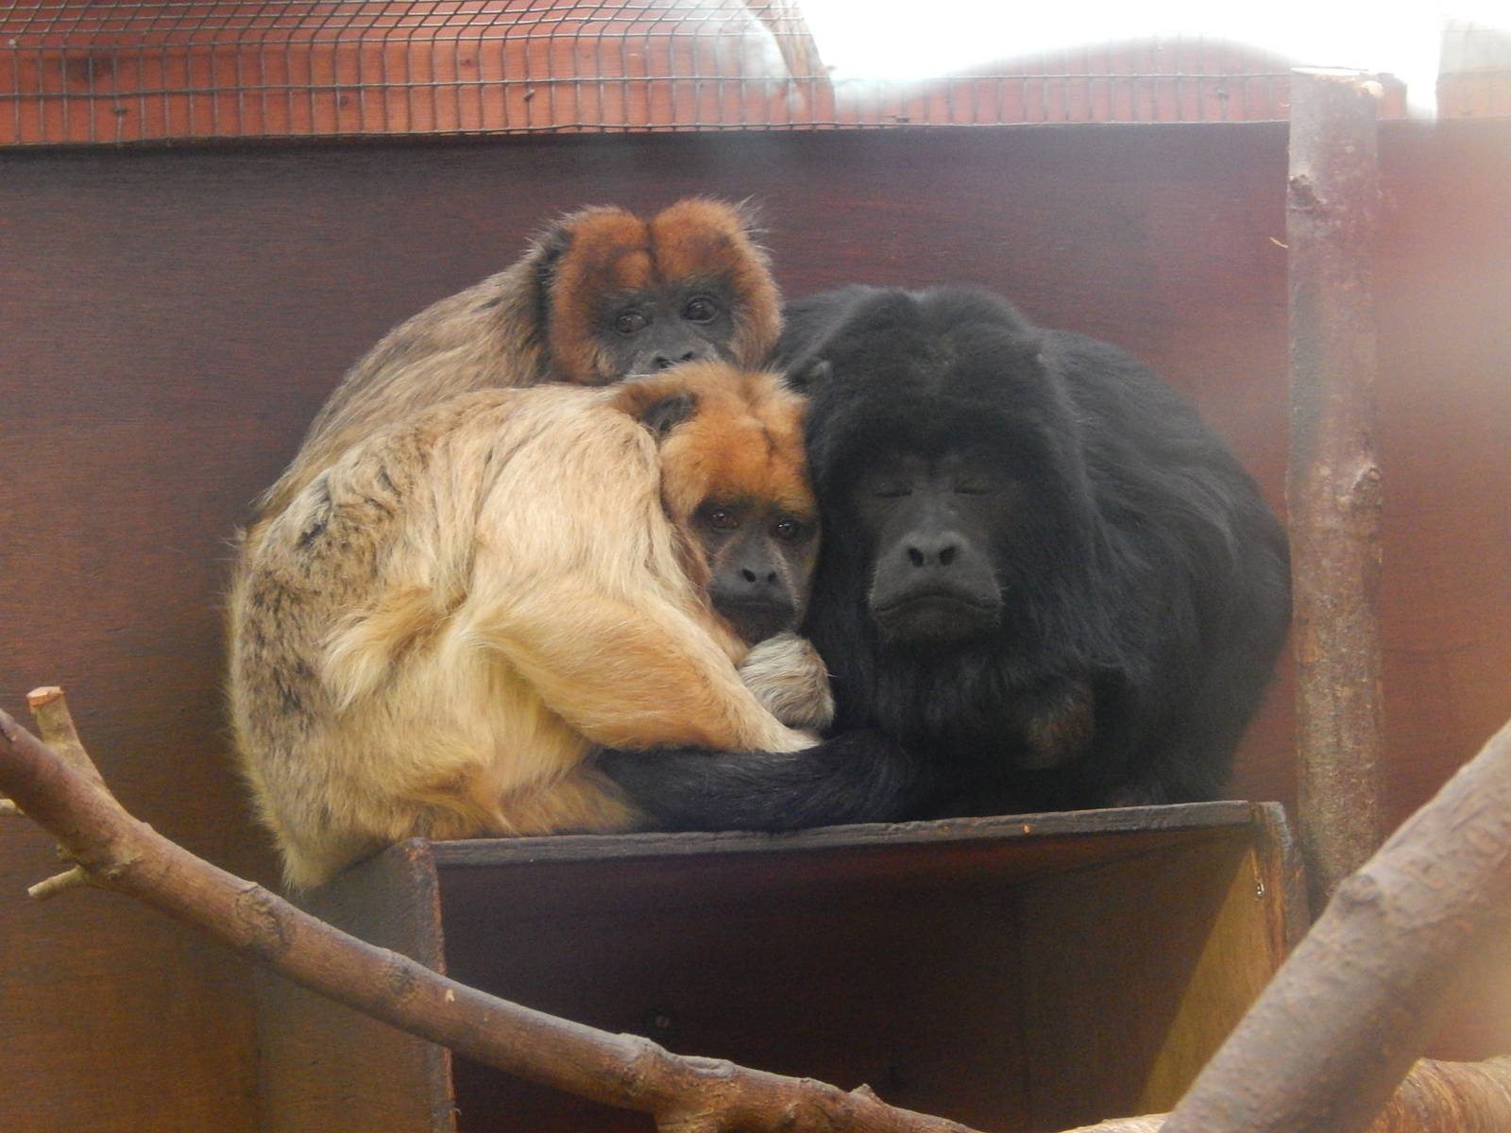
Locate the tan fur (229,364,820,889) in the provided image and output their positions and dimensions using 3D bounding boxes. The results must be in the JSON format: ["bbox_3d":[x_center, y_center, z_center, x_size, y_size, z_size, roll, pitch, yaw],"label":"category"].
[{"bbox_3d":[-0.109,0.028,3.000,0.265,0.260,0.190,-5,-5,32],"label":"tan fur"}]

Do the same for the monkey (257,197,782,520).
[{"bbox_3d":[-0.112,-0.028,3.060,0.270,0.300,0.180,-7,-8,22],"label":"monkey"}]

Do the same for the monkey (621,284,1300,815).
[{"bbox_3d":[0.096,0.000,3.030,0.320,0.270,0.260,-5,-8,11],"label":"monkey"}]

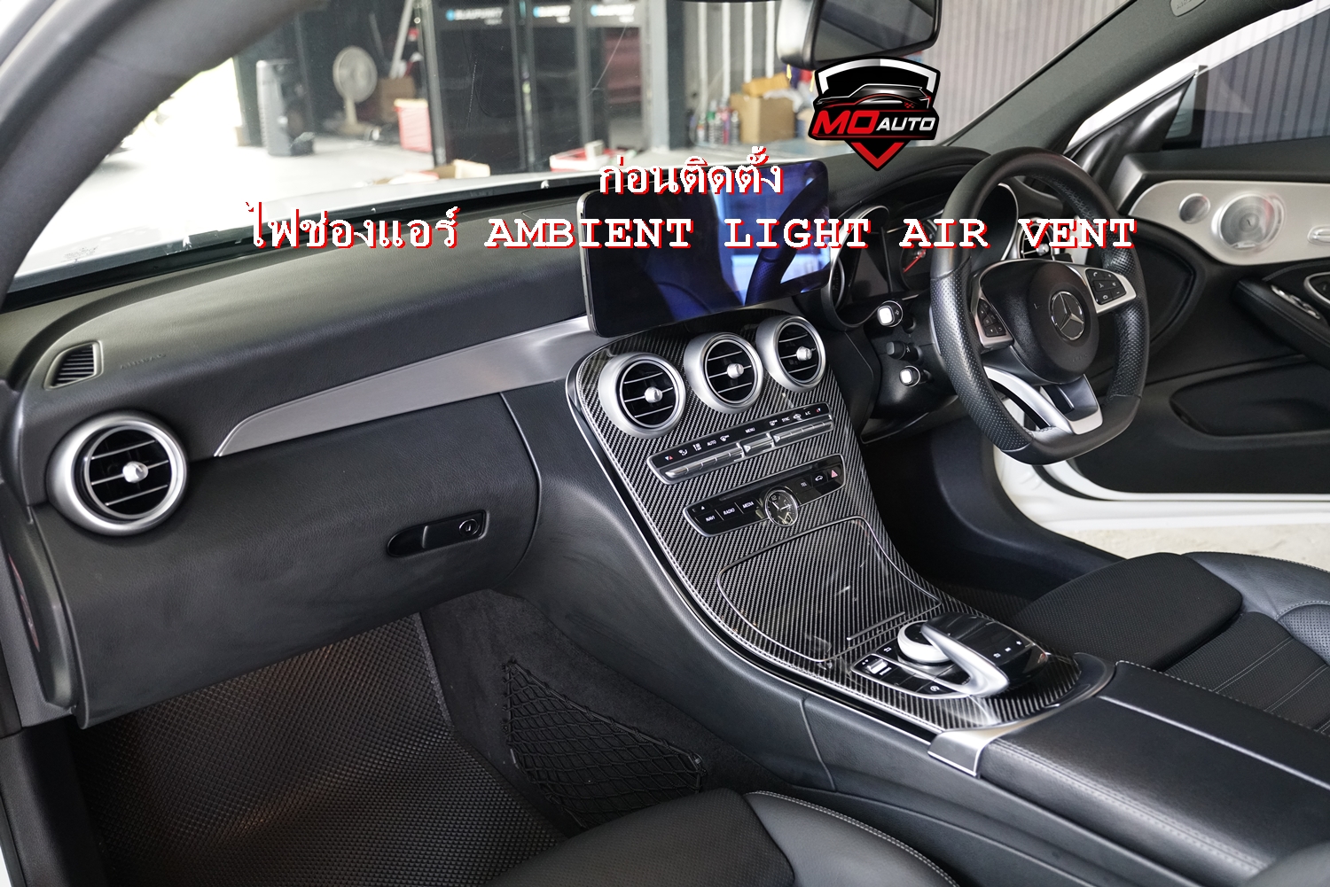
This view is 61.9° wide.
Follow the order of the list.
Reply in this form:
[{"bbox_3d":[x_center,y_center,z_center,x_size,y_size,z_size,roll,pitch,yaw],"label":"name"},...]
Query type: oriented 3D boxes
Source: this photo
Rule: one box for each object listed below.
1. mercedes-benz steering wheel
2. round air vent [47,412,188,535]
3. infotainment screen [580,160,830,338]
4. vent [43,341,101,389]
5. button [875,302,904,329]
[{"bbox_3d":[0.430,-0.162,1.279,0.370,0.355,0.085,-17,7,-34],"label":"mercedes-benz steering wheel"},{"bbox_3d":[-0.430,0.024,0.872,0.030,0.098,0.098,-3,15,44],"label":"round air vent"},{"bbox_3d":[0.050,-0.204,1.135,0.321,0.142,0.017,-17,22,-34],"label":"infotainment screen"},{"bbox_3d":[-0.480,-0.064,0.900,0.049,0.035,0.015,-20,-7,-39],"label":"vent"},{"bbox_3d":[0.254,-0.145,1.250,0.026,0.027,0.020,11,25,29],"label":"button"}]

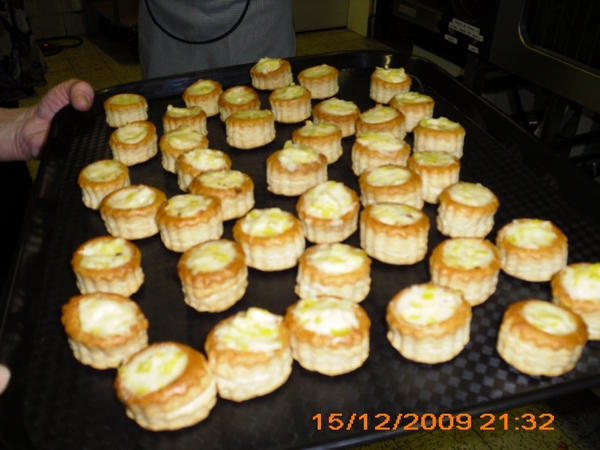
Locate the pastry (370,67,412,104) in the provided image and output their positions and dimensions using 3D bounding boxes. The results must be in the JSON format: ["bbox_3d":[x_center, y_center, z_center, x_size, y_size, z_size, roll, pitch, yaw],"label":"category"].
[{"bbox_3d":[0.105,-0.161,0.722,0.048,0.028,0.048,2,31,8],"label":"pastry"}]

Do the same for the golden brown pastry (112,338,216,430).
[{"bbox_3d":[-0.071,0.083,0.333,0.051,0.022,0.051,-11,32,-15],"label":"golden brown pastry"}]

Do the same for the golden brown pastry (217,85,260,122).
[{"bbox_3d":[-0.066,-0.134,0.688,0.044,0.025,0.044,-5,31,0],"label":"golden brown pastry"}]

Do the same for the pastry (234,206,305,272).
[{"bbox_3d":[-0.021,0.009,0.424,0.047,0.023,0.047,-3,32,2],"label":"pastry"}]

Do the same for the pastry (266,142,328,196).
[{"bbox_3d":[-0.002,-0.049,0.543,0.052,0.028,0.052,-3,31,0],"label":"pastry"}]

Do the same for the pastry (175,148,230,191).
[{"bbox_3d":[-0.084,-0.046,0.549,0.044,0.026,0.044,-5,31,0],"label":"pastry"}]

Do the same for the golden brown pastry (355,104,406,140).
[{"bbox_3d":[0.073,-0.090,0.563,0.044,0.022,0.044,-3,31,0],"label":"golden brown pastry"}]

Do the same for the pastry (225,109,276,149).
[{"bbox_3d":[-0.049,-0.096,0.624,0.045,0.024,0.045,-5,31,0],"label":"pastry"}]

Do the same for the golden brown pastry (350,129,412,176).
[{"bbox_3d":[0.068,-0.060,0.525,0.047,0.021,0.047,-3,32,2],"label":"golden brown pastry"}]

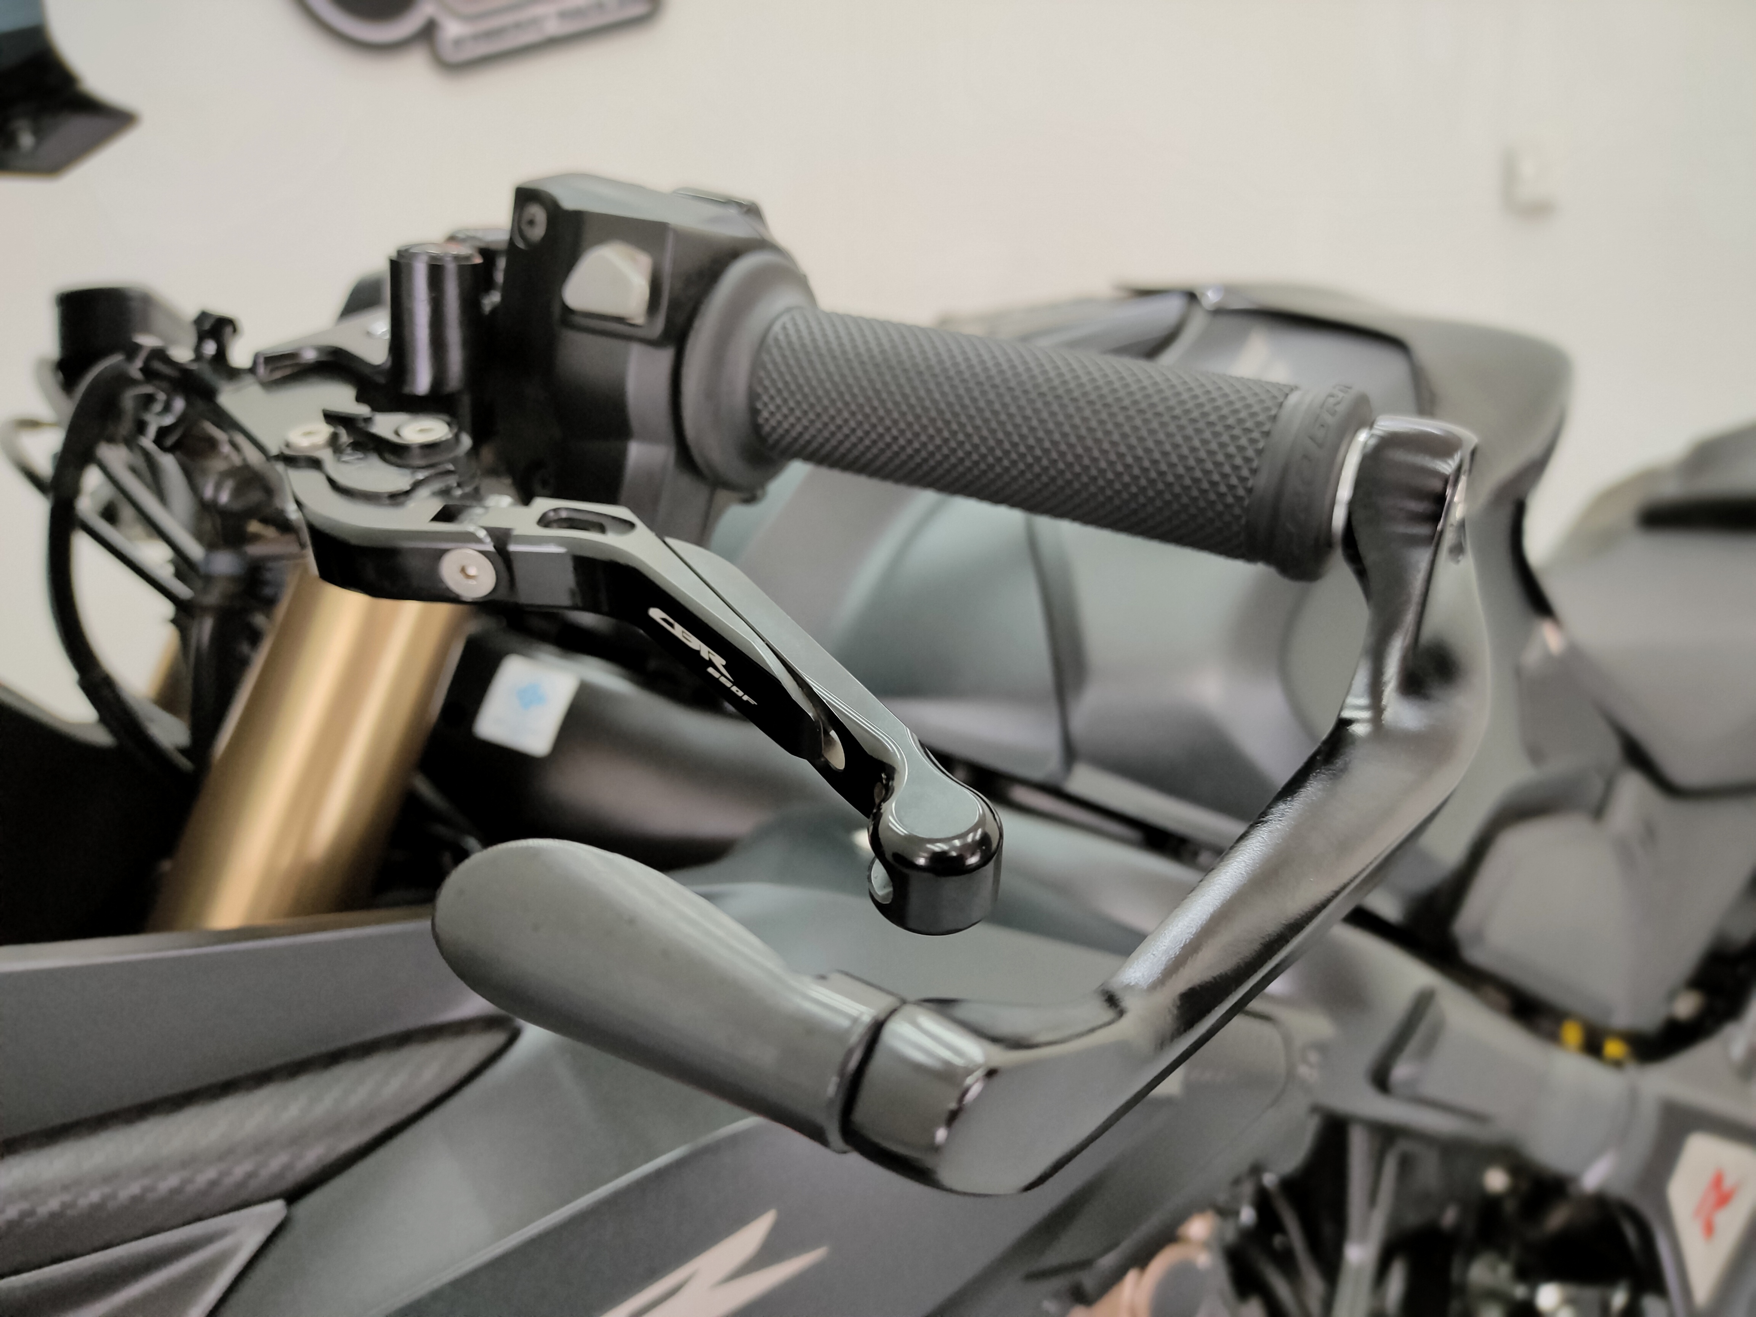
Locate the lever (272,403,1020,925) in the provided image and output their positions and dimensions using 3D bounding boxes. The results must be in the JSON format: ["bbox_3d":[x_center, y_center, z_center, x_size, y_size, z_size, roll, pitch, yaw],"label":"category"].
[{"bbox_3d":[-0.043,-0.007,0.271,0.172,0.020,0.037,27,44,33],"label":"lever"}]

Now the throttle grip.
[{"bbox_3d":[0.032,-0.043,0.306,0.119,0.034,0.034,16,39,30],"label":"throttle grip"}]

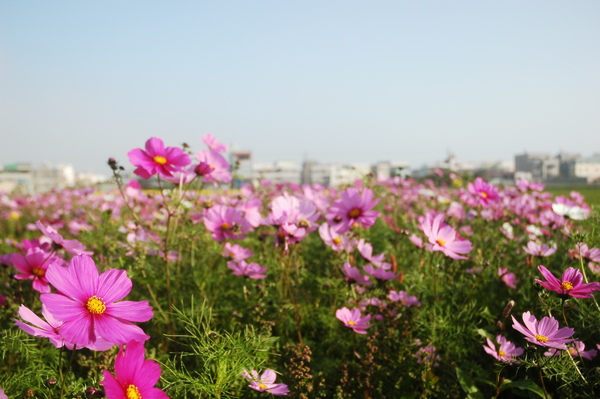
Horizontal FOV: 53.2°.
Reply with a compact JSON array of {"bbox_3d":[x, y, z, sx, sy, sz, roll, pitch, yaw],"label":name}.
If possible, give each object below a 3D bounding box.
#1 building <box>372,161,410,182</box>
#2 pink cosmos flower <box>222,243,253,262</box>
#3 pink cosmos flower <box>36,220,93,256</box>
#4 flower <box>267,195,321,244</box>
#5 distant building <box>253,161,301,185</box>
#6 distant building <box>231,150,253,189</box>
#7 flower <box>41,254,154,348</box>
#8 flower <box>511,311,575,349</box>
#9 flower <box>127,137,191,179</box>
[{"bbox_3d":[32.967,-9.728,216.000,13.310,8.410,12.000,0,2,3],"label":"building"},{"bbox_3d":[-0.135,0.121,1.311,0.065,0.024,0.065,0,42,13],"label":"pink cosmos flower"},{"bbox_3d":[-0.282,0.052,0.711,0.075,0.024,0.075,32,-7,-15],"label":"pink cosmos flower"},{"bbox_3d":[-0.009,0.028,0.817,0.072,0.072,0.025,0,-37,-15],"label":"flower"},{"bbox_3d":[-8.075,-9.278,206.000,16.010,8.010,12.000,0,2,-1],"label":"distant building"},{"bbox_3d":[-16.979,-9.254,174.000,6.240,9.710,8.000,0,2,-2],"label":"distant building"},{"bbox_3d":[-0.149,0.076,0.444,0.076,0.076,0.022,0,-27,-13],"label":"flower"},{"bbox_3d":[0.289,0.162,0.715,0.073,0.026,0.073,0,28,-6],"label":"flower"},{"bbox_3d":[-0.166,-0.043,0.711,0.073,0.073,0.024,0,-43,-10],"label":"flower"}]

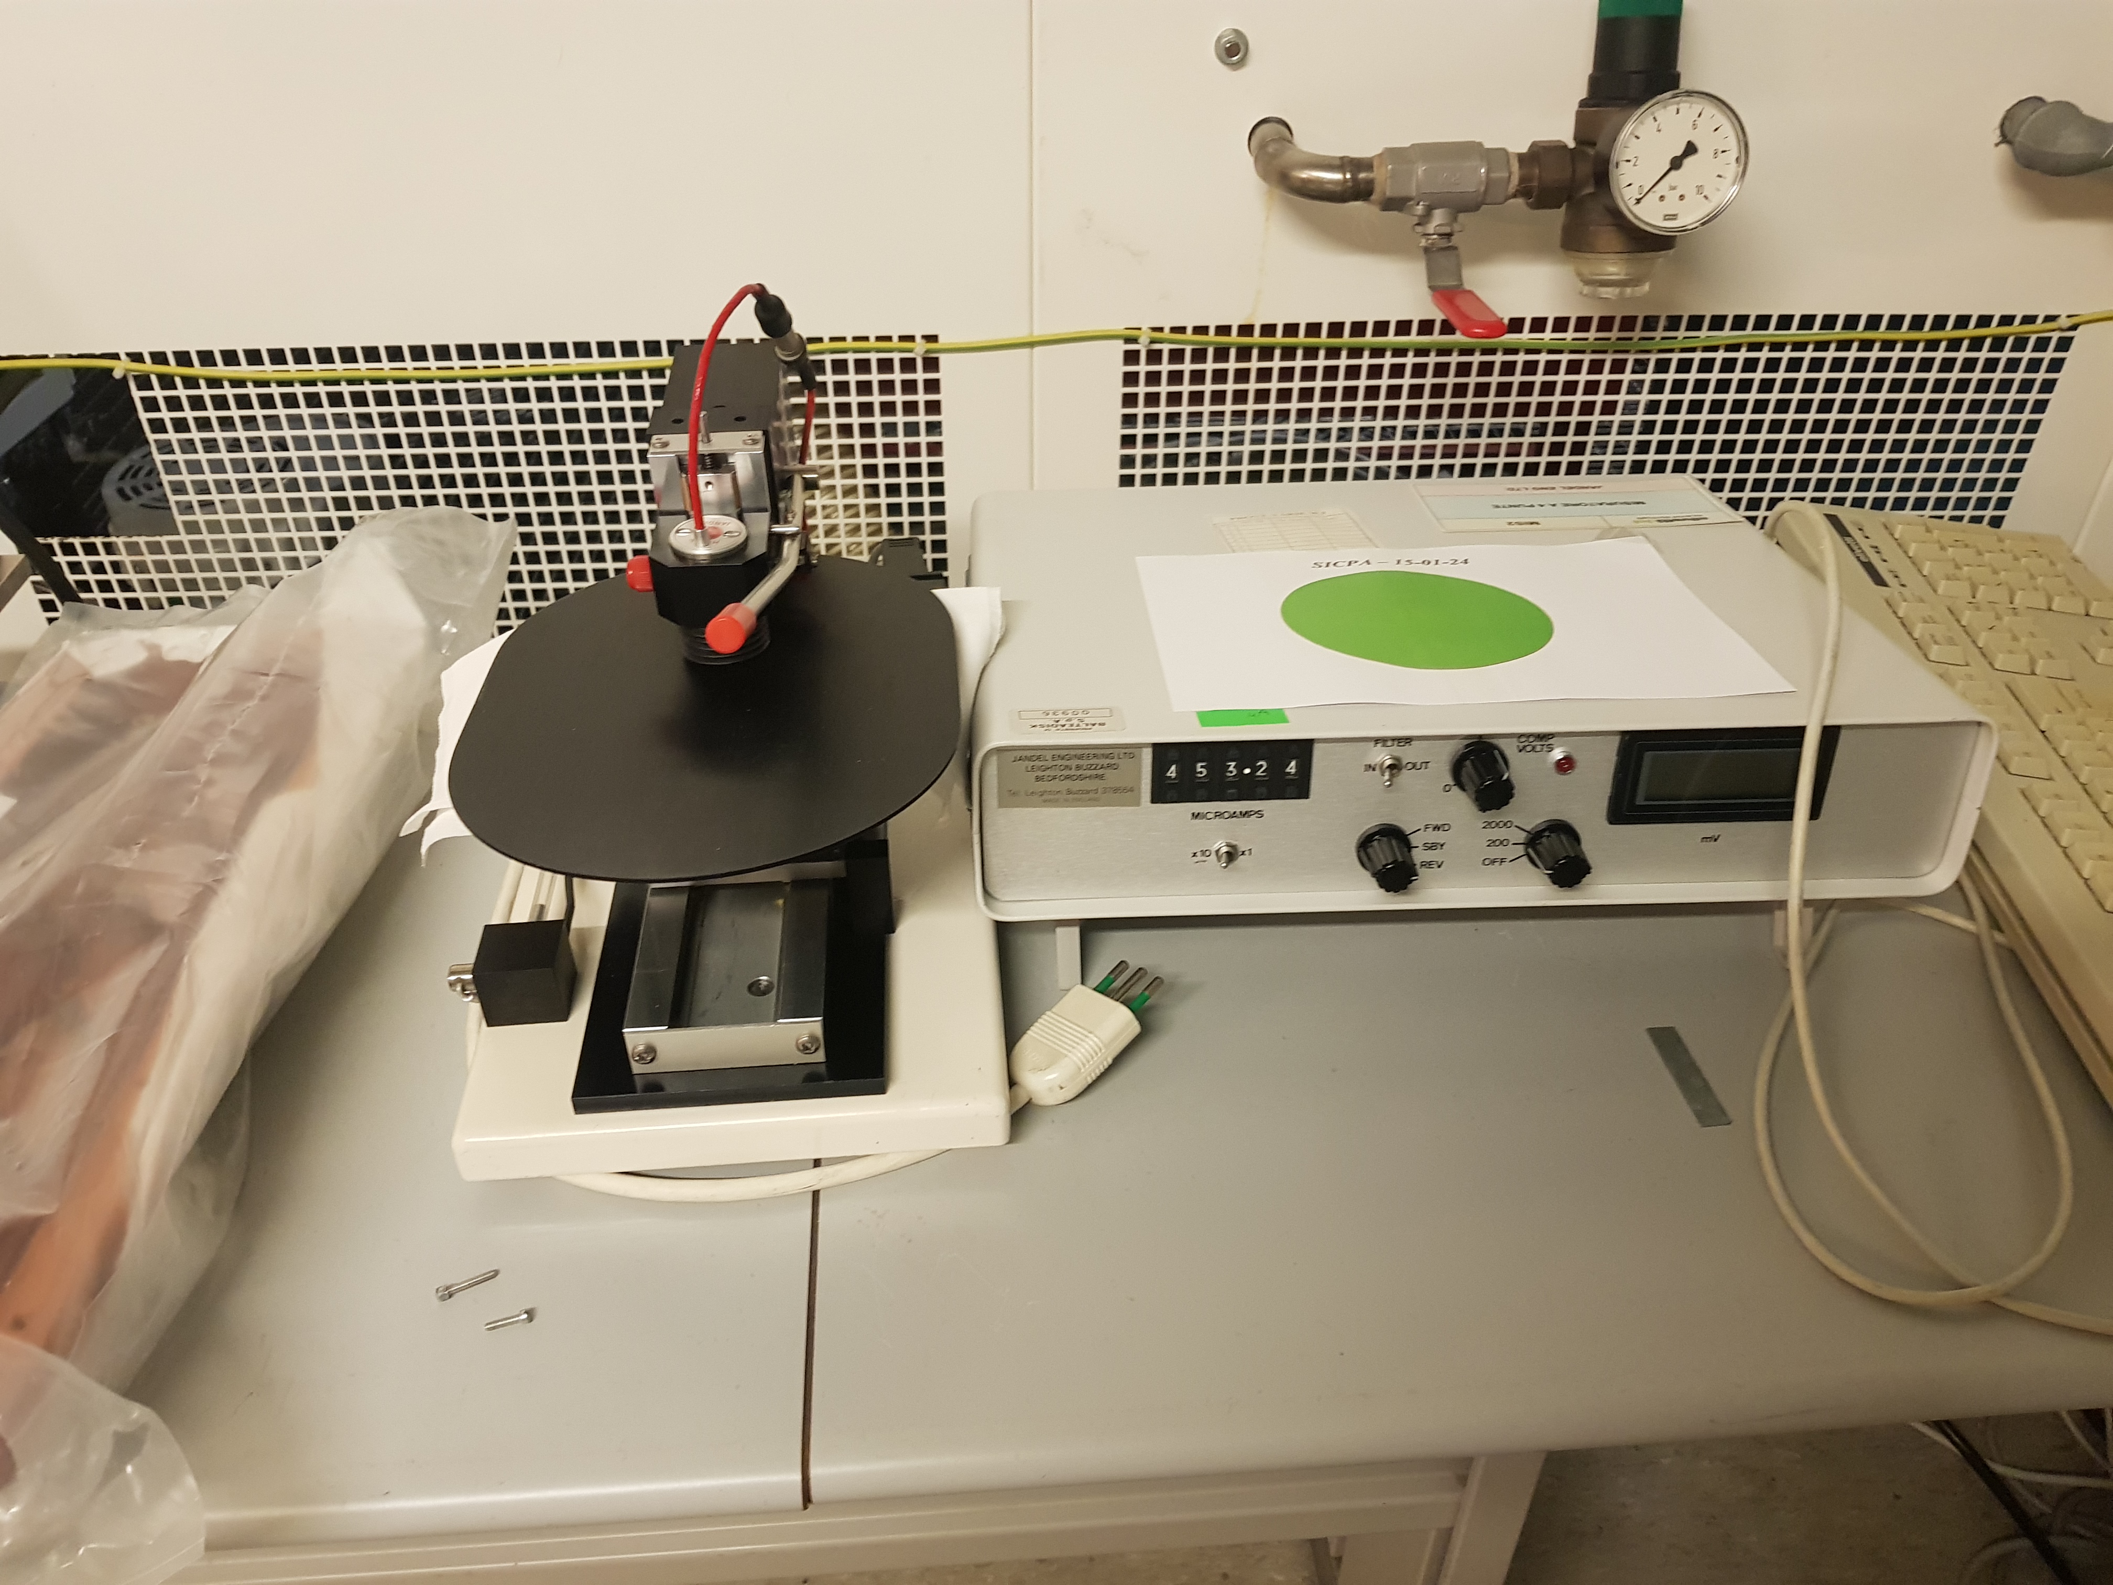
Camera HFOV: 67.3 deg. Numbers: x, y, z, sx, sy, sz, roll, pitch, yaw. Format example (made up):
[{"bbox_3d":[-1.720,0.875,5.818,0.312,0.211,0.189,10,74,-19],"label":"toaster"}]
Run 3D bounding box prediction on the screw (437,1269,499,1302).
[{"bbox_3d":[-0.211,0.176,0.570,0.021,0.004,0.004,-16,37,-24],"label":"screw"}]

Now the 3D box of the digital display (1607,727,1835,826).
[{"bbox_3d":[0.286,-0.009,0.682,0.096,0.048,0.012,-2,30,-2],"label":"digital display"}]

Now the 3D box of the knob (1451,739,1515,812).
[{"bbox_3d":[0.180,-0.007,0.668,0.023,0.023,0.021,-2,30,-2],"label":"knob"}]

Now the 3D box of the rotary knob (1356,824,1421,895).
[{"bbox_3d":[0.143,0.029,0.686,0.023,0.023,0.021,-2,30,-2],"label":"rotary knob"}]

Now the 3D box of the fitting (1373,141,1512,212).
[{"bbox_3d":[0.197,-0.311,0.803,0.069,0.034,0.034,-2,34,-4],"label":"fitting"}]

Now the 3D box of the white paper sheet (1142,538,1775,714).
[{"bbox_3d":[0.183,-0.086,0.765,0.279,0.004,0.191,-2,30,-3],"label":"white paper sheet"}]

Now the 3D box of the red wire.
[{"bbox_3d":[-0.126,-0.146,0.607,0.033,0.089,0.029,-2,34,-4],"label":"red wire"}]

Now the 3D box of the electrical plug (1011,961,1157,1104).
[{"bbox_3d":[0.014,0.100,0.655,0.031,0.016,0.074,27,57,27],"label":"electrical plug"}]

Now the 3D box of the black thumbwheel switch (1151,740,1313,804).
[{"bbox_3d":[0.074,-0.010,0.675,0.070,0.030,0.010,-2,30,-2],"label":"black thumbwheel switch"}]

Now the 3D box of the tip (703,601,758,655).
[{"bbox_3d":[-0.118,-0.062,0.583,0.014,0.014,0.021,4,28,5],"label":"tip"}]

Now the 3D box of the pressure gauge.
[{"bbox_3d":[0.303,-0.313,0.788,0.069,0.069,0.030,-1,22,-2],"label":"pressure gauge"}]

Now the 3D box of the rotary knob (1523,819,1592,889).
[{"bbox_3d":[0.218,0.027,0.689,0.023,0.023,0.021,-2,30,-2],"label":"rotary knob"}]

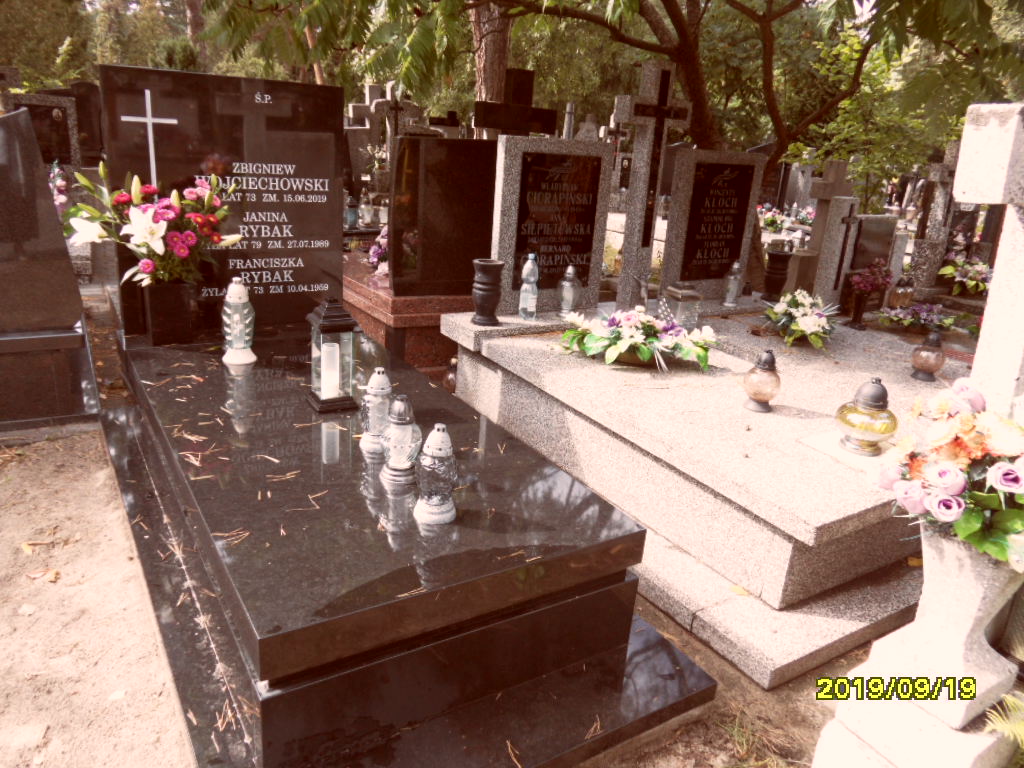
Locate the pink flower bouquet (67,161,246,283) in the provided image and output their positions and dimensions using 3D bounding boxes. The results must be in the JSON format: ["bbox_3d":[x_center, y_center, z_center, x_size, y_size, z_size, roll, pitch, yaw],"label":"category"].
[{"bbox_3d":[-1.301,-0.576,2.562,0.580,0.440,0.450,-7,22,-31],"label":"pink flower bouquet"}]

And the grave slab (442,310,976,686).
[{"bbox_3d":[1.233,0.072,3.493,2.794,0.393,2.459,-7,22,-31],"label":"grave slab"}]

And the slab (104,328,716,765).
[{"bbox_3d":[-0.560,0.280,2.175,1.060,0.392,2.215,-7,20,-33],"label":"slab"}]

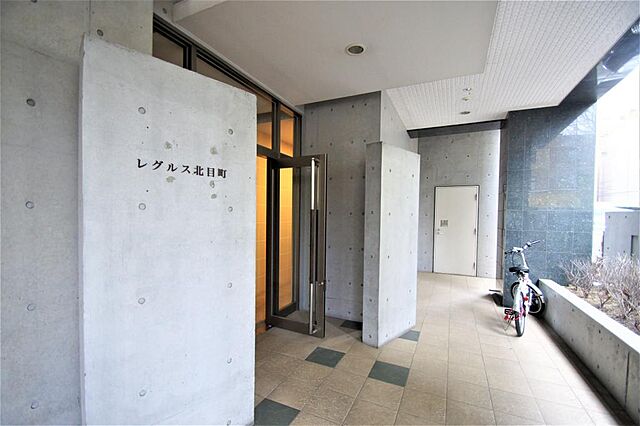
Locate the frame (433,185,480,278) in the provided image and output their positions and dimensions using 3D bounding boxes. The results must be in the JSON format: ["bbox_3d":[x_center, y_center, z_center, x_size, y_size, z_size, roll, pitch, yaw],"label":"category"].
[{"bbox_3d":[3.107,0.399,6.100,0.890,2.030,0.070,1,1,26],"label":"frame"}]

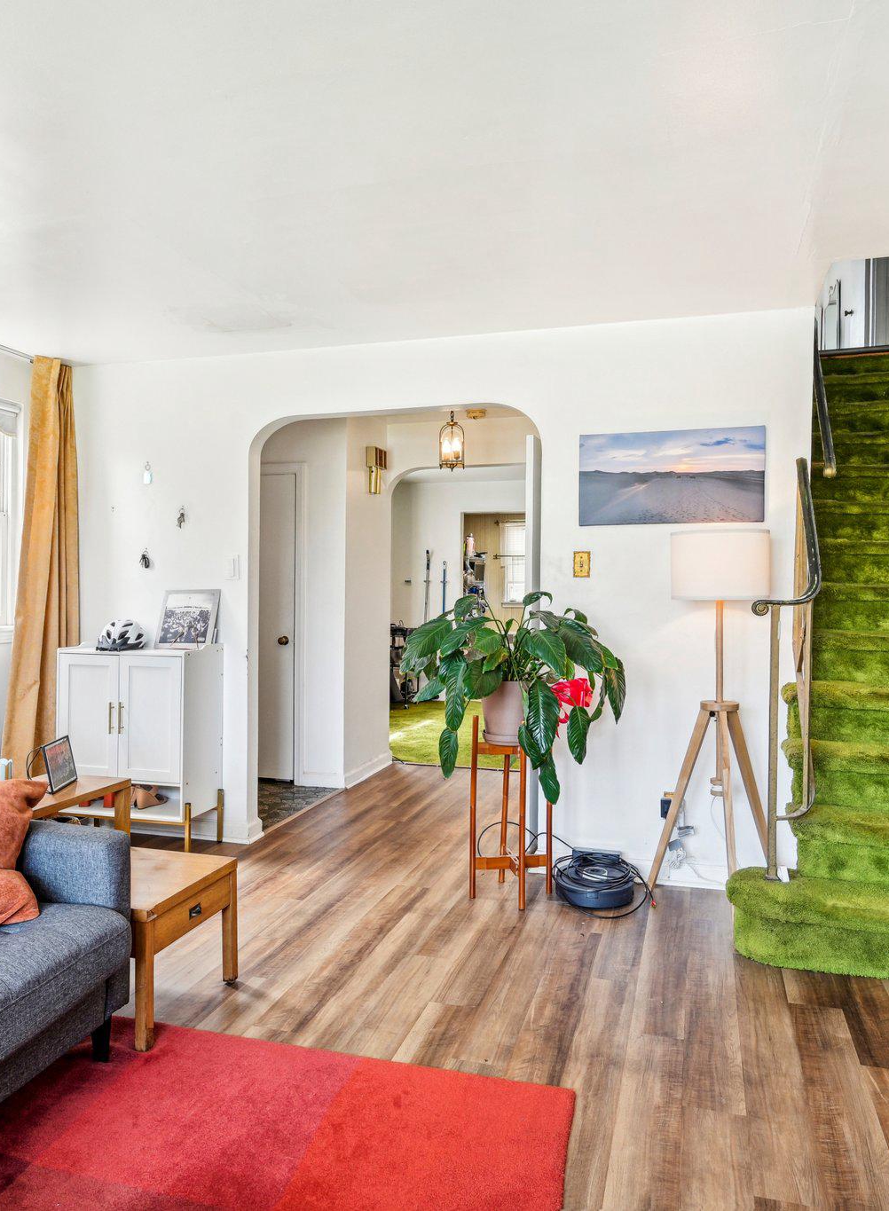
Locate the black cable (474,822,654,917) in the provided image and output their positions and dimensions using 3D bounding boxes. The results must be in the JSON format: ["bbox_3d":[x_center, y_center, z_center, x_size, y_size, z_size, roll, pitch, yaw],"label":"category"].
[{"bbox_3d":[0.488,1.073,3.341,0.724,0.268,0.347,1,1,17],"label":"black cable"}]

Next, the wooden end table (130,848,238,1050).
[{"bbox_3d":[-0.978,0.999,2.429,0.530,0.385,0.465,0,0,16],"label":"wooden end table"}]

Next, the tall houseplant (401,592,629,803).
[{"bbox_3d":[0.256,0.364,3.294,0.893,0.833,0.734,1,1,17],"label":"tall houseplant"}]

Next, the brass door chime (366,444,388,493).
[{"bbox_3d":[-0.469,-0.926,5.611,0.069,0.321,0.203,1,1,17],"label":"brass door chime"}]

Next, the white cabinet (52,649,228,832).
[{"bbox_3d":[-1.500,0.696,3.987,0.710,0.995,0.345,0,0,16],"label":"white cabinet"}]

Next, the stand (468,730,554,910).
[{"bbox_3d":[0.281,0.832,3.351,0.260,0.745,0.260,0,0,35],"label":"stand"}]

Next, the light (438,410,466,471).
[{"bbox_3d":[0.049,-1.019,4.930,0.152,0.385,0.152,0,0,18],"label":"light"}]

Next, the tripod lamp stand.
[{"bbox_3d":[1.066,0.460,3.177,0.506,1.503,0.476,1,1,17],"label":"tripod lamp stand"}]

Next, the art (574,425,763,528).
[{"bbox_3d":[0.953,-0.542,3.416,0.758,0.398,0.030,1,1,17],"label":"art"}]

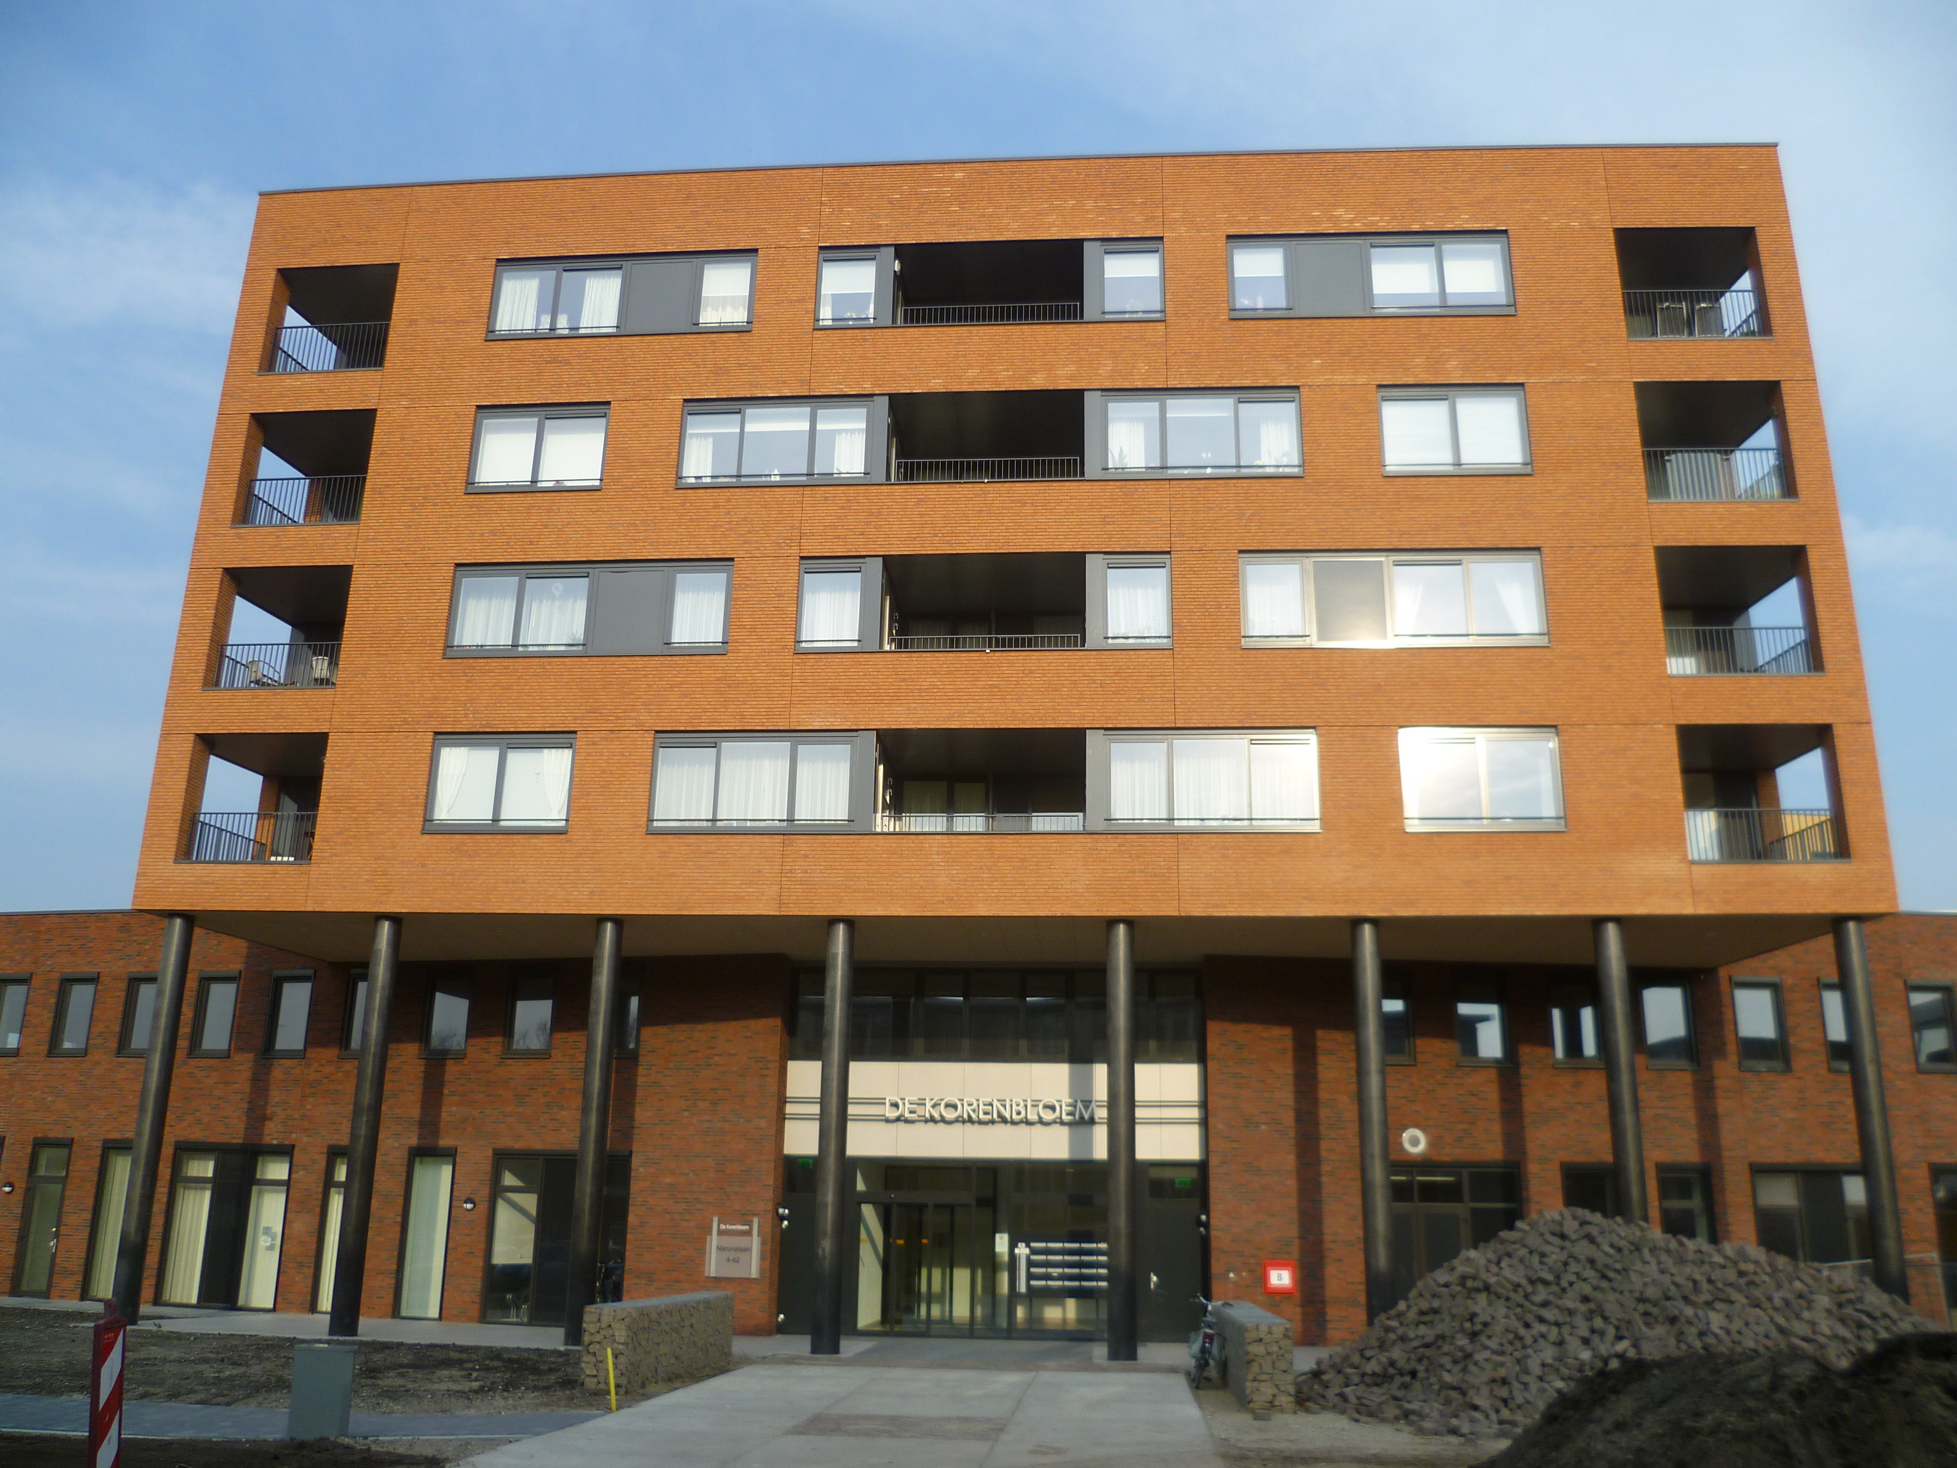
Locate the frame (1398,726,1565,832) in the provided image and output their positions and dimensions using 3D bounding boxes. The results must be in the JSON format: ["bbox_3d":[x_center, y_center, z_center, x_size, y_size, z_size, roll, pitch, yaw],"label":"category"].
[{"bbox_3d":[7.860,0.706,24.680,2.461,1.679,0.150,0,-17,4],"label":"frame"}]

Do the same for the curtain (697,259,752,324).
[{"bbox_3d":[-4.487,-7.830,28.135,0.867,1.319,0.120,0,-17,4],"label":"curtain"}]

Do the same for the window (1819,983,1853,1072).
[{"bbox_3d":[15.515,5.200,28.226,0.941,1.632,0.120,2,-17,-4],"label":"window"}]

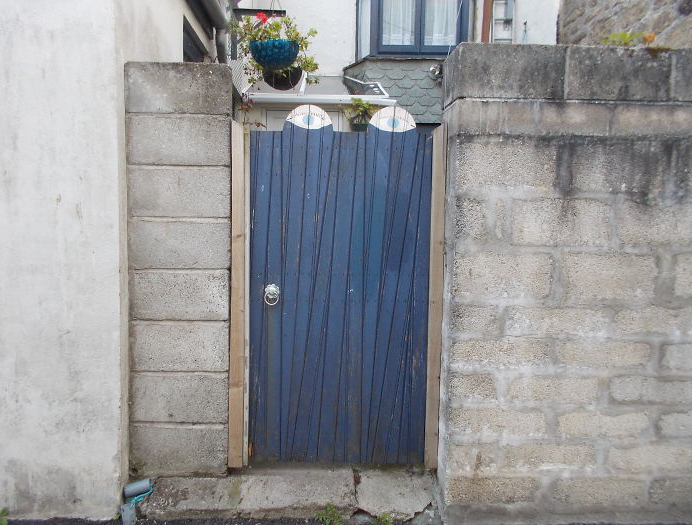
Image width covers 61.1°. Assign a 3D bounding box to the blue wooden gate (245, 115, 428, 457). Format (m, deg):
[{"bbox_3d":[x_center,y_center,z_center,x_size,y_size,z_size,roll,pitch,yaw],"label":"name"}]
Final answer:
[{"bbox_3d":[-0.030,0.114,2.670,0.820,1.630,0.060,1,3,-1],"label":"blue wooden gate"}]

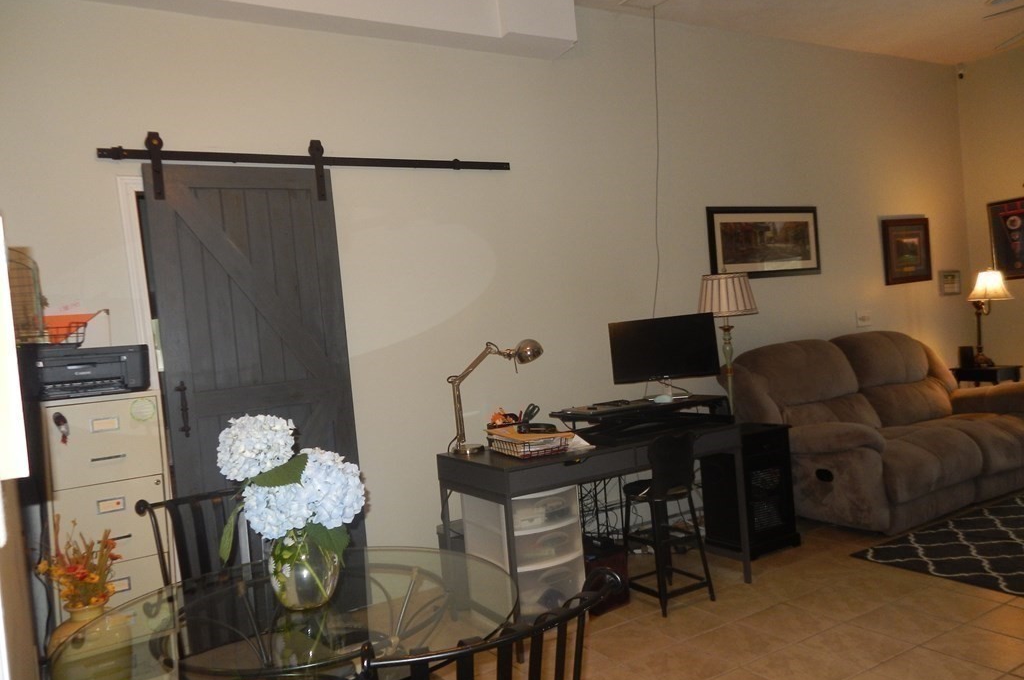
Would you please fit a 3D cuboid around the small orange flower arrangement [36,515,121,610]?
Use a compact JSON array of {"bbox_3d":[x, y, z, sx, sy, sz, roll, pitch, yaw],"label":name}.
[{"bbox_3d":[-1.307,0.680,2.235,0.210,0.285,0.190,-6,2,-30],"label":"small orange flower arrangement"}]

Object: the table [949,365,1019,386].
[{"bbox_3d":[3.837,0.536,5.948,0.370,0.668,0.370,-6,2,-30],"label":"table"}]

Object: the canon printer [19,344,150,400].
[{"bbox_3d":[-1.578,0.124,2.719,0.430,0.155,0.330,-6,2,-30],"label":"canon printer"}]

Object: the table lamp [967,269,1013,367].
[{"bbox_3d":[3.808,-0.182,5.904,0.370,0.773,0.350,-6,2,-30],"label":"table lamp"}]

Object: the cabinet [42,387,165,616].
[{"bbox_3d":[-1.510,0.799,2.808,0.358,1.211,0.500,-6,2,-30],"label":"cabinet"}]

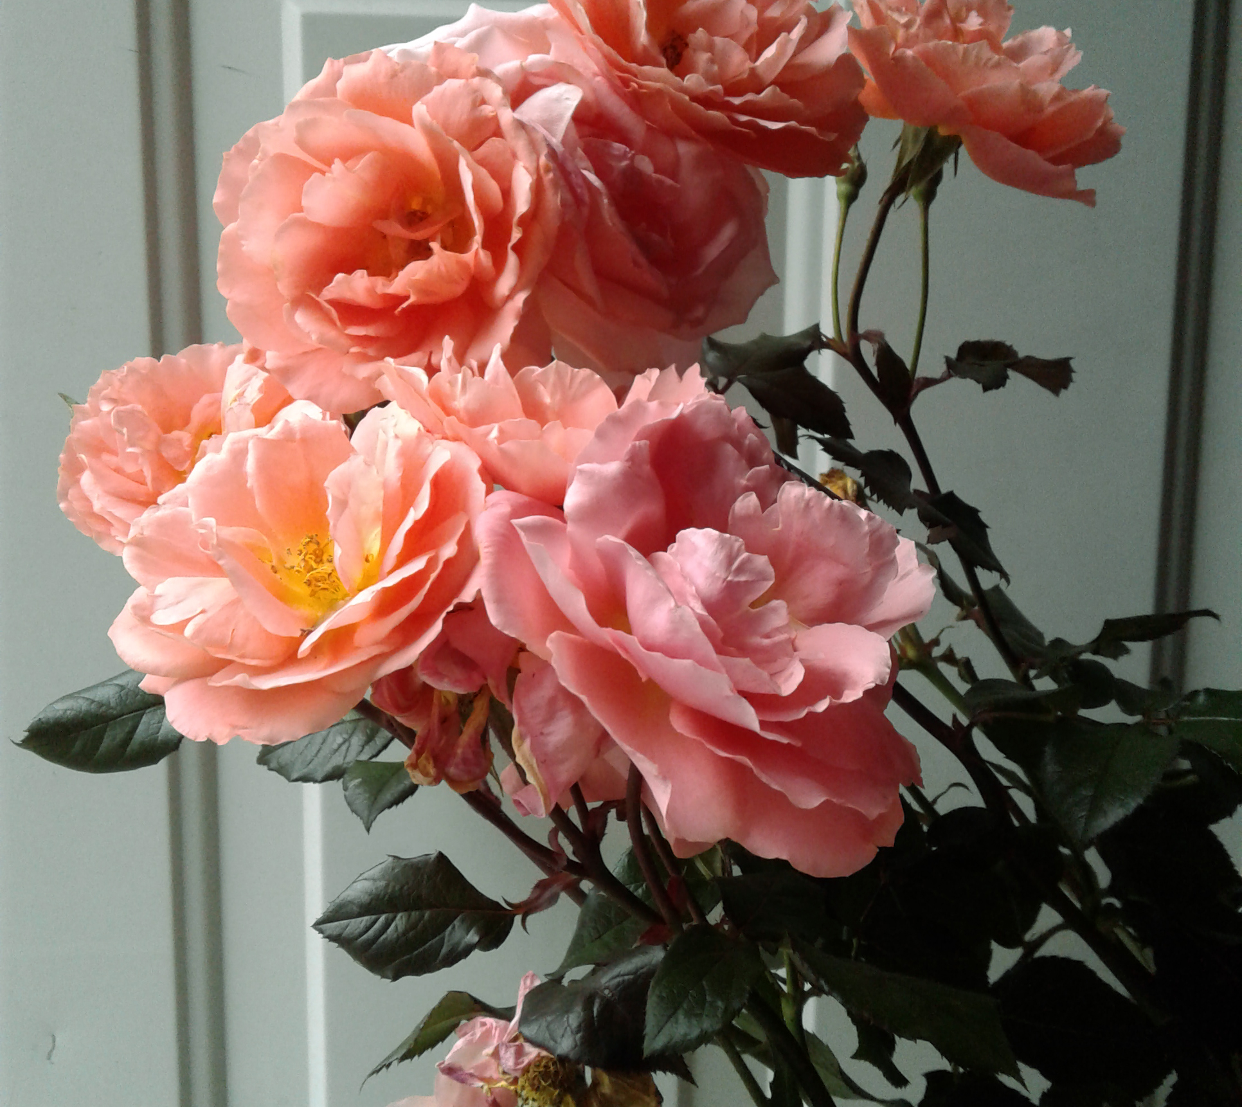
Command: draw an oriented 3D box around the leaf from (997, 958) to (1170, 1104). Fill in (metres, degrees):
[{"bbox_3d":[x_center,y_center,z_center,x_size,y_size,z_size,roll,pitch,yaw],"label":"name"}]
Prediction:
[{"bbox_3d":[0.133,0.138,0.440,0.050,0.011,0.041,14,54,11],"label":"leaf"}]

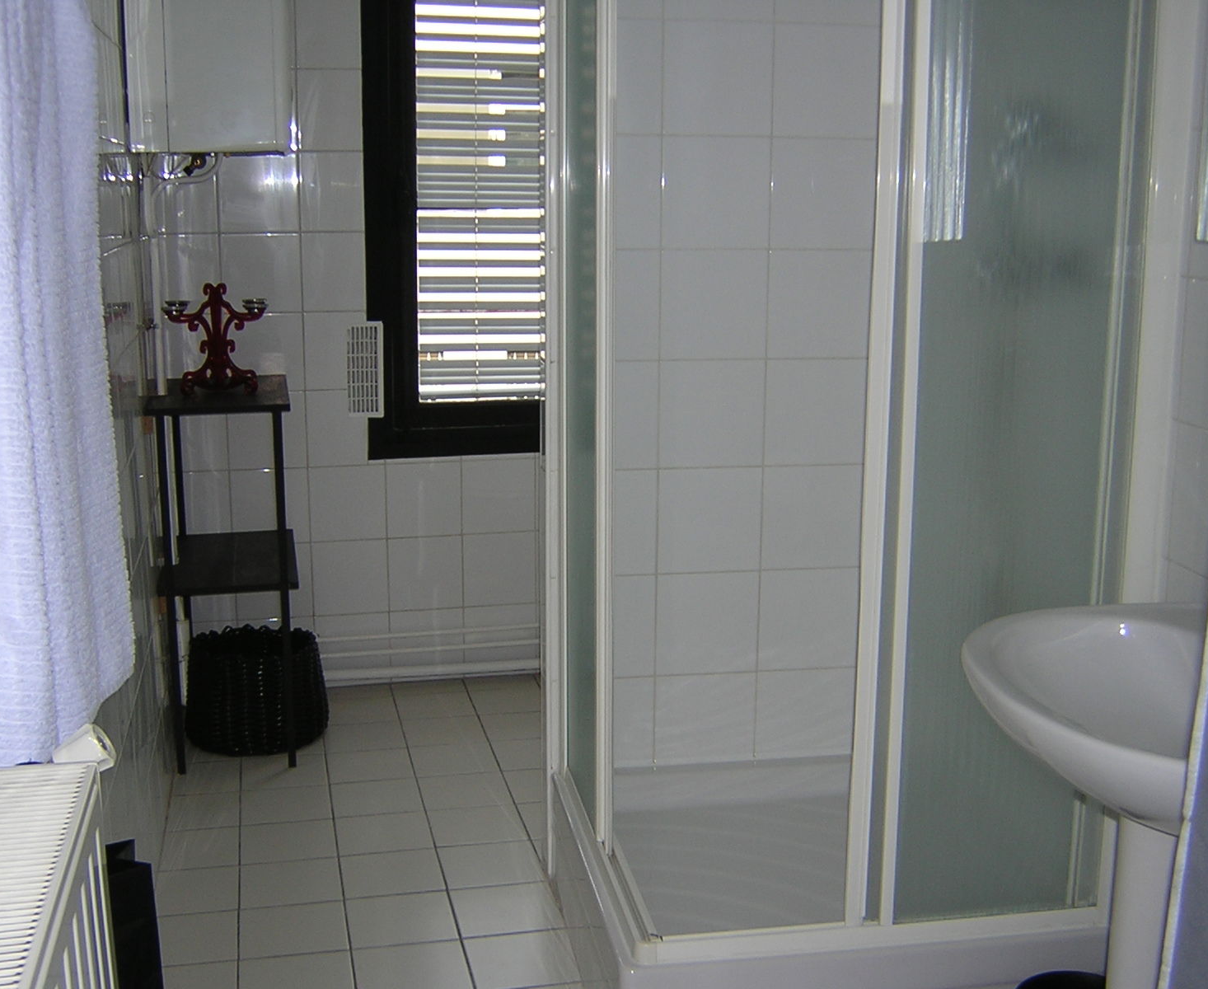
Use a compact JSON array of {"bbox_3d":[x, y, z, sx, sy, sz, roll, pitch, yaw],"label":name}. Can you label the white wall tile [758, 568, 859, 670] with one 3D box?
[{"bbox_3d":[0.398,0.238,2.662,0.200,0.200,0.010,-2,10,-13],"label":"white wall tile"}]

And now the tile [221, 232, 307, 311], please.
[{"bbox_3d":[-0.855,-0.553,3.419,0.200,0.200,0.010,-3,12,-14],"label":"tile"}]

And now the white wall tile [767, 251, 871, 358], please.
[{"bbox_3d":[0.401,-0.353,2.558,0.200,0.200,0.010,-2,10,-13],"label":"white wall tile"}]

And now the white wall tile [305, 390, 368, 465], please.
[{"bbox_3d":[-0.691,-0.173,3.582,0.164,0.200,0.010,-2,10,-13],"label":"white wall tile"}]

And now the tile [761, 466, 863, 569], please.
[{"bbox_3d":[0.399,0.041,2.627,0.200,0.200,0.010,-2,10,-13],"label":"tile"}]

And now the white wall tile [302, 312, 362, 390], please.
[{"bbox_3d":[-0.678,-0.366,3.496,0.168,0.200,0.010,-2,12,-13],"label":"white wall tile"}]

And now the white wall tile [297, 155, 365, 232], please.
[{"bbox_3d":[-0.678,-0.757,3.423,0.168,0.200,0.010,-3,12,-14],"label":"white wall tile"}]

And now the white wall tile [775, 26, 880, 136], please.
[{"bbox_3d":[0.404,-0.747,2.489,0.200,0.200,0.010,-2,10,-13],"label":"white wall tile"}]

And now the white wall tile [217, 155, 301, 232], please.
[{"bbox_3d":[-0.865,-0.758,3.438,0.200,0.200,0.010,-2,10,-13],"label":"white wall tile"}]

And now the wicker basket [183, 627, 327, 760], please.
[{"bbox_3d":[-0.850,0.473,3.355,0.352,0.214,0.352,-3,12,-14],"label":"wicker basket"}]

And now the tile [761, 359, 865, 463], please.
[{"bbox_3d":[0.400,-0.156,2.593,0.200,0.200,0.010,-2,10,-13],"label":"tile"}]

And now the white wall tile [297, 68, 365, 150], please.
[{"bbox_3d":[-0.674,-0.948,3.382,0.168,0.200,0.010,-3,12,-14],"label":"white wall tile"}]

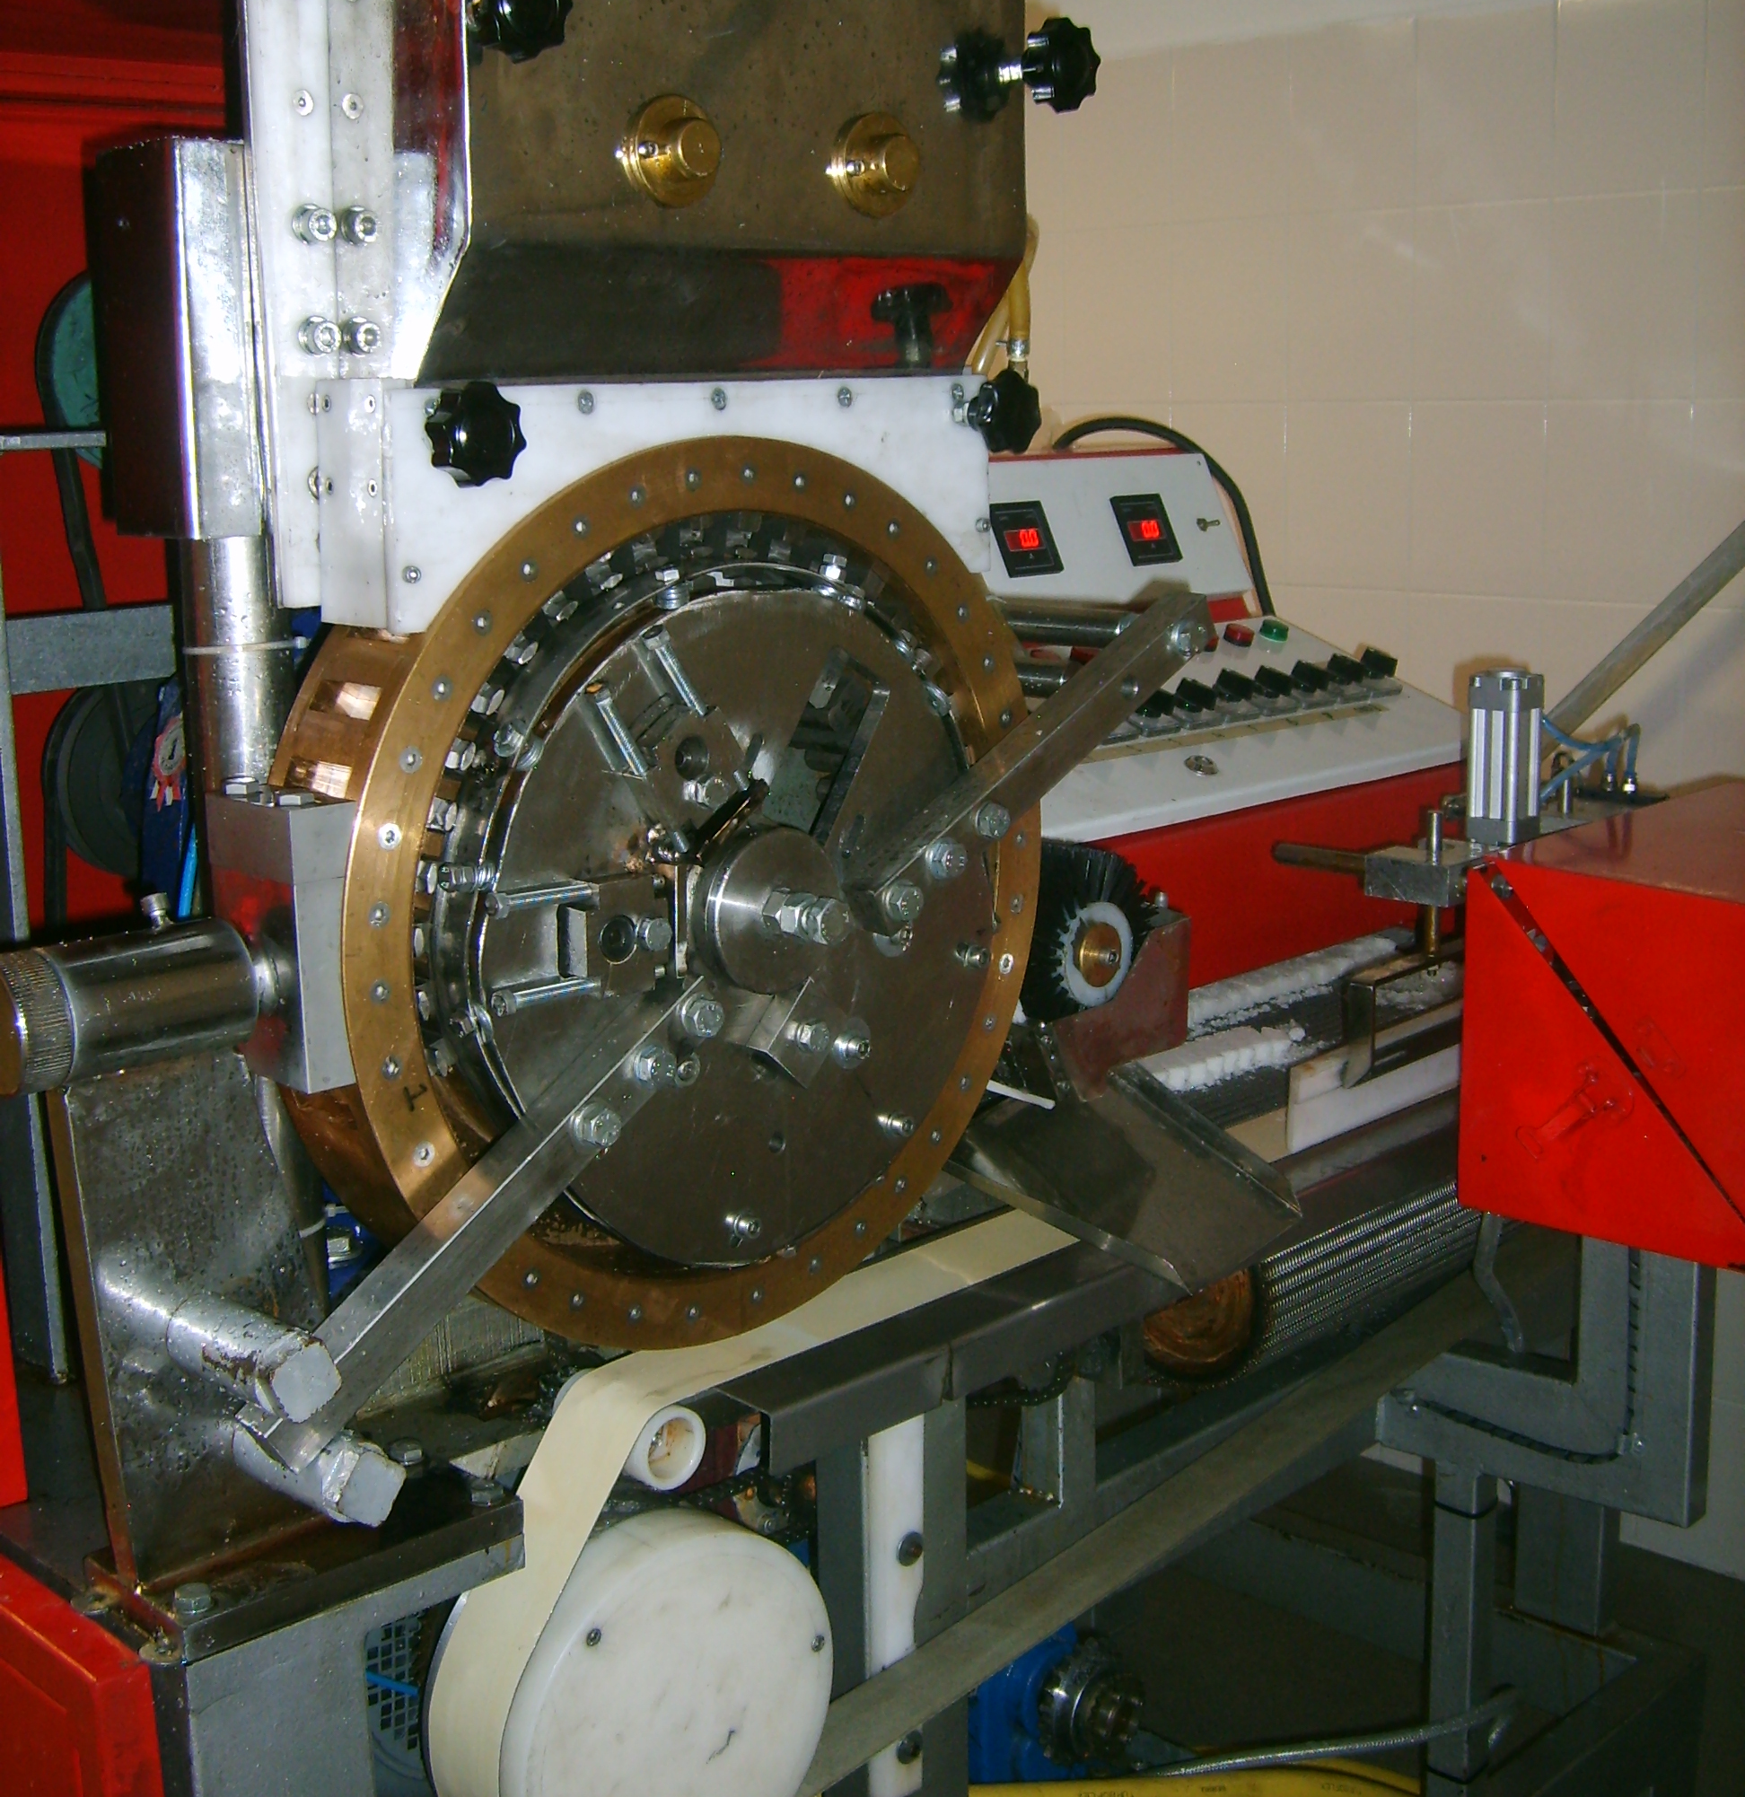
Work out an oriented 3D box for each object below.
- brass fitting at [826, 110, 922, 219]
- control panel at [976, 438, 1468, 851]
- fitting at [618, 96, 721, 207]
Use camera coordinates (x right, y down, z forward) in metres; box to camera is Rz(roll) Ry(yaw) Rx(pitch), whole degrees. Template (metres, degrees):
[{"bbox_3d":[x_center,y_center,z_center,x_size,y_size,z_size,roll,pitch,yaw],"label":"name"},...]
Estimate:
[{"bbox_3d":[0.004,-0.390,1.250,0.052,0.052,0.031,-13,17,-42],"label":"brass fitting"},{"bbox_3d":[0.175,-0.264,2.234,0.741,0.294,0.512,-13,17,-42],"label":"control panel"},{"bbox_3d":[-0.095,-0.368,1.159,0.052,0.052,0.031,-13,17,-42],"label":"fitting"}]

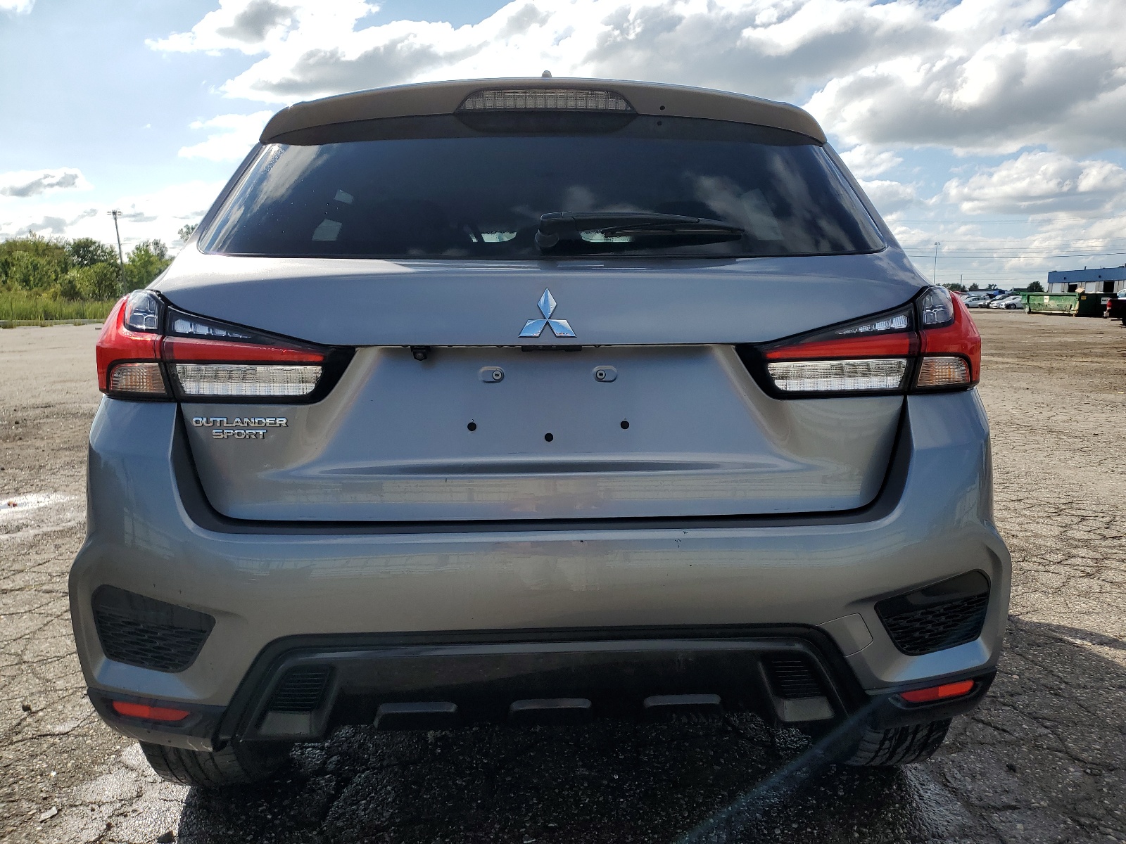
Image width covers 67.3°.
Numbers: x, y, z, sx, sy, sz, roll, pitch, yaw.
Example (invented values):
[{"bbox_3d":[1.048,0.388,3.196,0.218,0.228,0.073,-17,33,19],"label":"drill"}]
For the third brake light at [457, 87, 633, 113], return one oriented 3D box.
[{"bbox_3d":[-0.032,-0.594,1.566,0.325,0.047,0.050,-1,8,-2],"label":"third brake light"}]

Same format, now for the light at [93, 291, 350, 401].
[{"bbox_3d":[-0.608,-0.143,1.526,0.490,0.195,0.270,-1,8,-2],"label":"light"}]

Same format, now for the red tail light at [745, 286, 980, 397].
[{"bbox_3d":[0.548,-0.155,1.562,0.490,0.195,0.270,-1,8,-2],"label":"red tail light"}]

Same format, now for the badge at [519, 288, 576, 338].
[{"bbox_3d":[-0.026,-0.181,1.400,0.096,0.085,0.014,-1,0,-2],"label":"badge"}]

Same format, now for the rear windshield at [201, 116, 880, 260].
[{"bbox_3d":[-0.035,-0.440,1.613,1.290,0.410,0.090,-1,-32,-2],"label":"rear windshield"}]

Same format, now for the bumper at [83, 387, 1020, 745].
[{"bbox_3d":[-0.025,0.254,1.521,1.780,0.610,0.440,-1,8,-2],"label":"bumper"}]

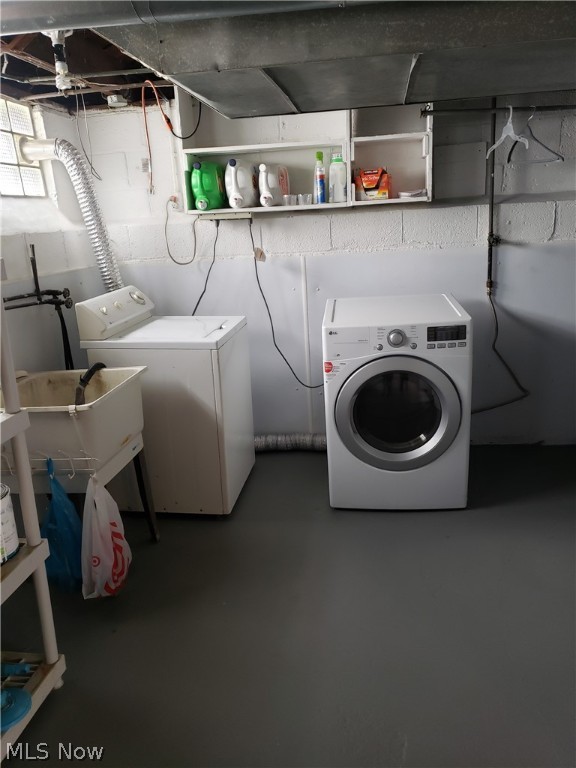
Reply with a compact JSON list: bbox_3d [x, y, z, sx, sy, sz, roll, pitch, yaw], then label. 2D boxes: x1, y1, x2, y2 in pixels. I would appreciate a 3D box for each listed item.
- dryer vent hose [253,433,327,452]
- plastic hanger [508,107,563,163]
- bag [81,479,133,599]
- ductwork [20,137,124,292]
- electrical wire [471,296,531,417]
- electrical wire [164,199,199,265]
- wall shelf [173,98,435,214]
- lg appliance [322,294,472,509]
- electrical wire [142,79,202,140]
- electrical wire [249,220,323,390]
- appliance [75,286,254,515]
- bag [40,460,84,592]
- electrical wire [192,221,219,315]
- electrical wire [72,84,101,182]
[{"bbox_3d":[0.012,0.385,3.710,0.505,0.116,0.116,-1,17,9],"label":"dryer vent hose"},{"bbox_3d":[1.191,-1.204,2.793,0.050,0.240,0.420,-6,17,-11],"label":"plastic hanger"},{"bbox_3d":[-0.684,0.570,2.147,0.150,0.500,0.180,13,23,43],"label":"bag"},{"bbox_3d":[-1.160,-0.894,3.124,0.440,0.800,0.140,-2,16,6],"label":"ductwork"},{"bbox_3d":[1.252,-0.168,3.358,0.328,0.732,0.101,-1,17,9],"label":"electrical wire"},{"bbox_3d":[-0.620,-0.892,3.391,0.212,0.379,0.101,-1,17,9],"label":"electrical wire"},{"bbox_3d":[0.100,-1.258,3.127,1.323,0.579,0.242,-1,17,9],"label":"wall shelf"},{"bbox_3d":[0.569,0.075,3.140,0.685,0.975,0.750,-1,17,7],"label":"lg appliance"},{"bbox_3d":[-0.599,-1.409,2.953,0.310,0.290,0.120,-2,16,6],"label":"electrical wire"},{"bbox_3d":[0.005,-0.461,3.432,0.394,1.005,0.121,-1,17,9],"label":"electrical wire"},{"bbox_3d":[-0.593,0.068,3.112,0.670,1.100,0.680,-1,16,8],"label":"appliance"},{"bbox_3d":[-0.863,0.538,2.184,0.180,0.530,0.140,-2,16,6],"label":"bag"},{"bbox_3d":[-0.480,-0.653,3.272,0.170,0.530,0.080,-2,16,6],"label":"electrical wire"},{"bbox_3d":[-1.107,-1.380,3.184,0.111,0.485,0.081,-1,17,9],"label":"electrical wire"}]

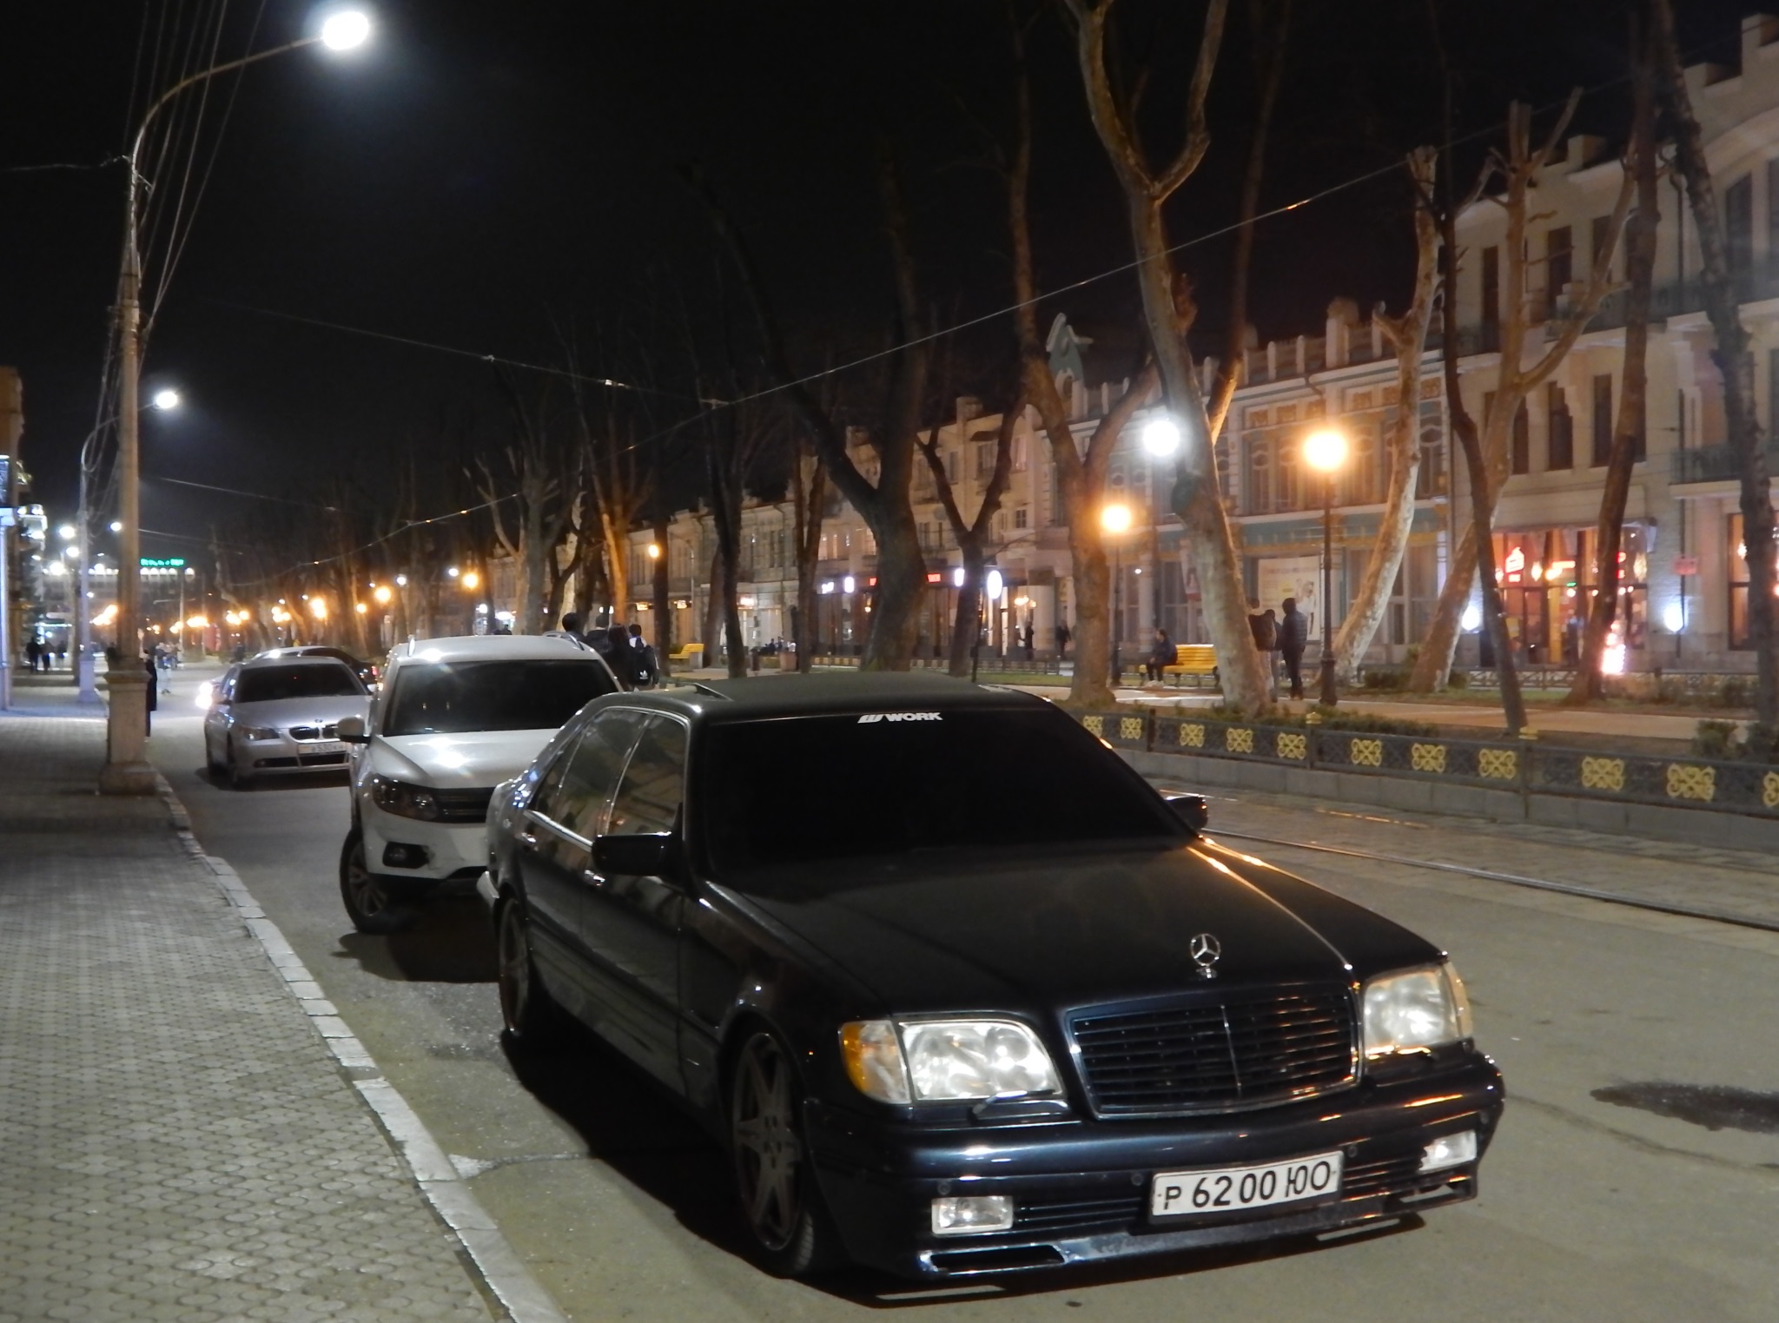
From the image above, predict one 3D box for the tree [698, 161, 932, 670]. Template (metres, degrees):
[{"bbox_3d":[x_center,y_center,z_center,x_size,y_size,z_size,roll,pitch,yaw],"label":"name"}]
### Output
[{"bbox_3d":[-1.500,-4.850,39.500,4.800,10.900,3.500,0,1,0],"label":"tree"}]

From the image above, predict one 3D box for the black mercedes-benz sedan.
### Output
[{"bbox_3d":[-0.151,0.806,6.773,1.890,1.470,5.160,-1,1,-22],"label":"black mercedes-benz sedan"}]

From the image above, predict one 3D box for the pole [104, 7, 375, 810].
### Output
[{"bbox_3d":[-6.520,-2.660,19.500,2.600,7.900,0.560,0,1,-23],"label":"pole"}]

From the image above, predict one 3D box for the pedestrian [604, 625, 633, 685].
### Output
[{"bbox_3d":[-4.096,0.284,29.500,0.500,1.650,0.340,0,1,-23],"label":"pedestrian"}]

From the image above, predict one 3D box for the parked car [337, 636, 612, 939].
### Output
[{"bbox_3d":[-2.516,0.686,12.581,1.820,1.690,4.430,-1,1,-14],"label":"parked car"}]

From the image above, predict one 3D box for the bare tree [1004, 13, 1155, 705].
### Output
[{"bbox_3d":[3.069,-5.002,31.500,2.200,11.300,2.600,0,1,-23],"label":"bare tree"}]

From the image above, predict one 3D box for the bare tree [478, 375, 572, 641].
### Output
[{"bbox_3d":[-12.750,-4.850,68.000,3.300,10.300,2.900,0,1,0],"label":"bare tree"}]

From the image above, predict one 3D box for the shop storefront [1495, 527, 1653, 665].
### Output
[{"bbox_3d":[19.500,-1.900,56.100,0.700,4.000,6.300,0,1,-23],"label":"shop storefront"}]

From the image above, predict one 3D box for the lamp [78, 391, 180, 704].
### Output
[{"bbox_3d":[-19.750,-3.030,50.400,2.600,8.200,0.550,0,1,-23],"label":"lamp"}]

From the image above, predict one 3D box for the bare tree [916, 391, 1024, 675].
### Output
[{"bbox_3d":[2.240,-3.500,54.000,3.000,7.900,2.500,0,1,0],"label":"bare tree"}]

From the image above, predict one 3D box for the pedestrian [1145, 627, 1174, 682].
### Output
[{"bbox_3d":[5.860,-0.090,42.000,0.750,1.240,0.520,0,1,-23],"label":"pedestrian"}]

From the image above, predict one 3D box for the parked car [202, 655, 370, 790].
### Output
[{"bbox_3d":[-7.320,0.650,24.000,1.850,1.470,4.840,-3,2,-23],"label":"parked car"}]

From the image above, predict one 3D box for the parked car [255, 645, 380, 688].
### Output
[{"bbox_3d":[-13.800,0.400,45.000,1.770,1.460,4.500,0,1,26],"label":"parked car"}]

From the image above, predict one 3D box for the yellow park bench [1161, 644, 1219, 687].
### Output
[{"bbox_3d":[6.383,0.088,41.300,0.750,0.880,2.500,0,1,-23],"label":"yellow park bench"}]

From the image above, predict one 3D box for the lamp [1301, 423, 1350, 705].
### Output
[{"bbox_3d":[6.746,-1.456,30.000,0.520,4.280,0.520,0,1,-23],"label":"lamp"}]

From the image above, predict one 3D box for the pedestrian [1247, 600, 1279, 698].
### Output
[{"bbox_3d":[6.229,-0.197,32.500,0.550,1.680,0.400,0,1,-23],"label":"pedestrian"}]

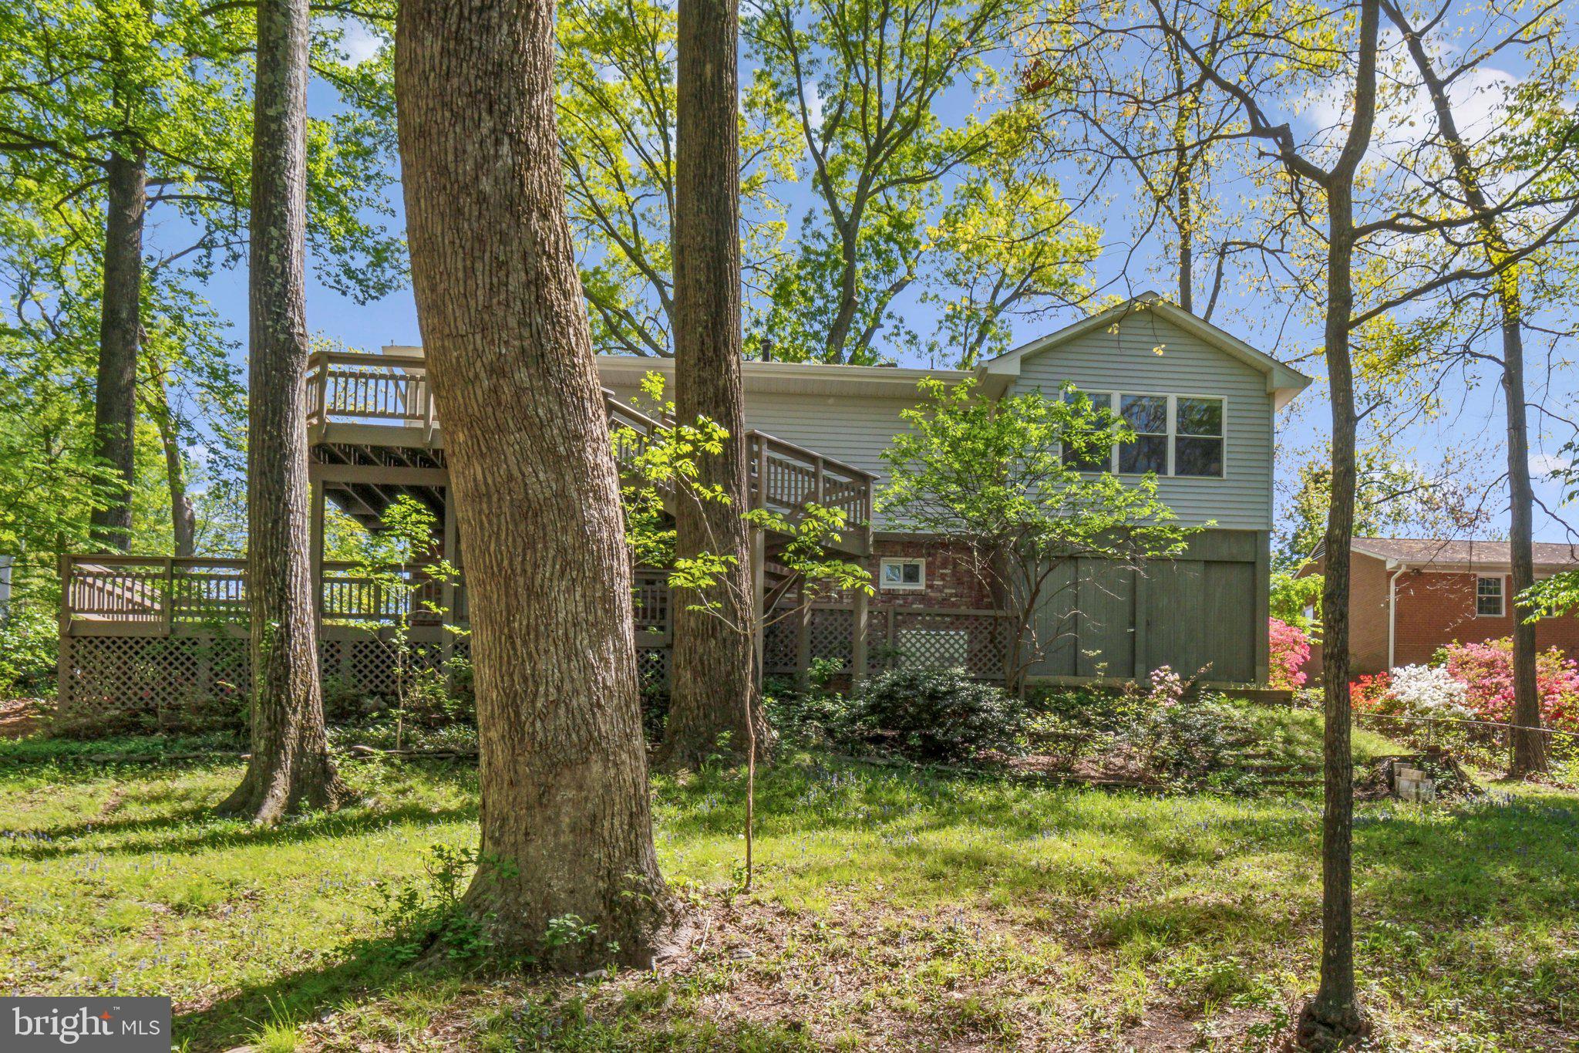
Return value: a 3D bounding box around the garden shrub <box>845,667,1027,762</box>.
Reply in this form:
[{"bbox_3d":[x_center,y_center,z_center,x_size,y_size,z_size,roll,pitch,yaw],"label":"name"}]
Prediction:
[{"bbox_3d":[1.720,2.178,12.900,2.050,1.050,1.600,1,-3,-9],"label":"garden shrub"}]

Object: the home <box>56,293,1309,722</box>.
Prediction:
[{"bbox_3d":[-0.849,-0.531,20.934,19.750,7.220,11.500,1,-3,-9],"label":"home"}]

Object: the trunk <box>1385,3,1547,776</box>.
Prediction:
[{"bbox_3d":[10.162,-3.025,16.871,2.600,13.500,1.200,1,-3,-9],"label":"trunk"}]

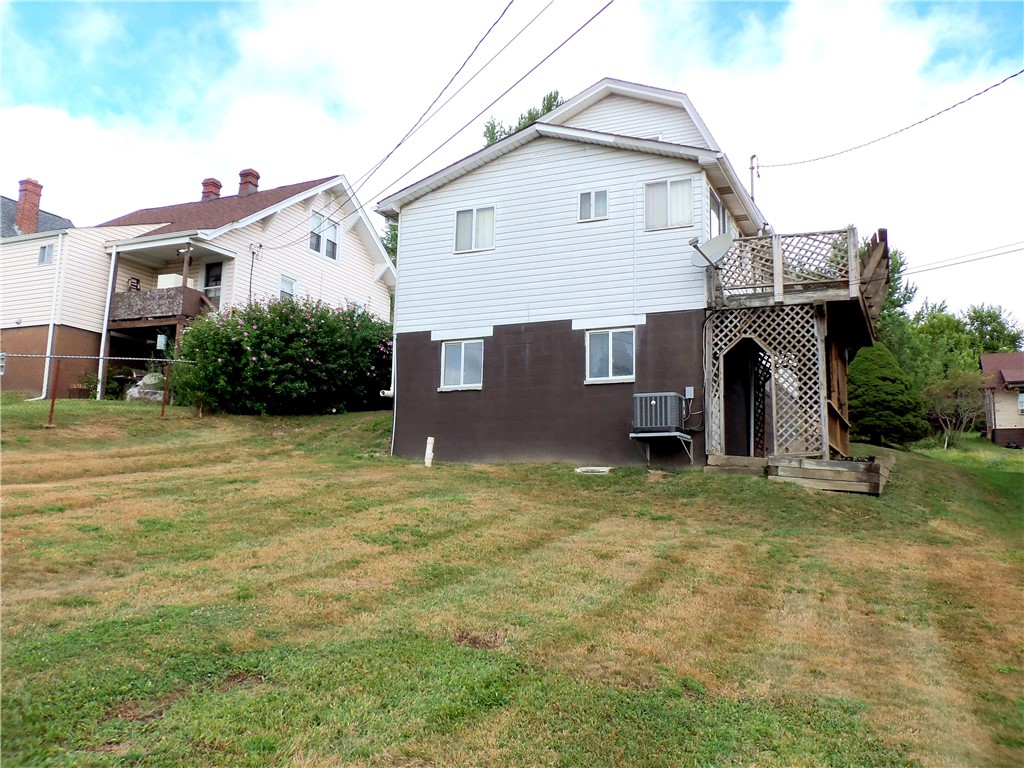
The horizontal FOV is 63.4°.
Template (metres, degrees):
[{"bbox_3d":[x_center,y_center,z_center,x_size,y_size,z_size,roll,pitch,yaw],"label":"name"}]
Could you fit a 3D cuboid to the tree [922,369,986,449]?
[{"bbox_3d":[17.669,1.036,33.000,2.500,3.068,2.500,-3,-9,25],"label":"tree"}]

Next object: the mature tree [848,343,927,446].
[{"bbox_3d":[11.979,0.342,27.000,3.100,3.325,3.100,-3,-9,25],"label":"mature tree"}]

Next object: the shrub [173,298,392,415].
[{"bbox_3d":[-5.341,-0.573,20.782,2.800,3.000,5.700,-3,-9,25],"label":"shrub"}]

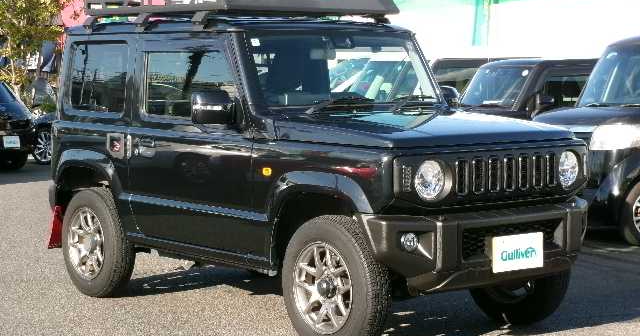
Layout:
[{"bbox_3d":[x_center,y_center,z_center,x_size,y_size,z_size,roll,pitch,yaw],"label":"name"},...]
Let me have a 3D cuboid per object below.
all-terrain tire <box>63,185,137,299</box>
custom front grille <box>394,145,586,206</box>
[{"bbox_3d":[-1.346,0.449,8.701,0.177,0.685,0.685,-4,5,-38],"label":"all-terrain tire"},{"bbox_3d":[0.856,0.039,6.903,1.273,0.273,0.111,-4,5,-38],"label":"custom front grille"}]

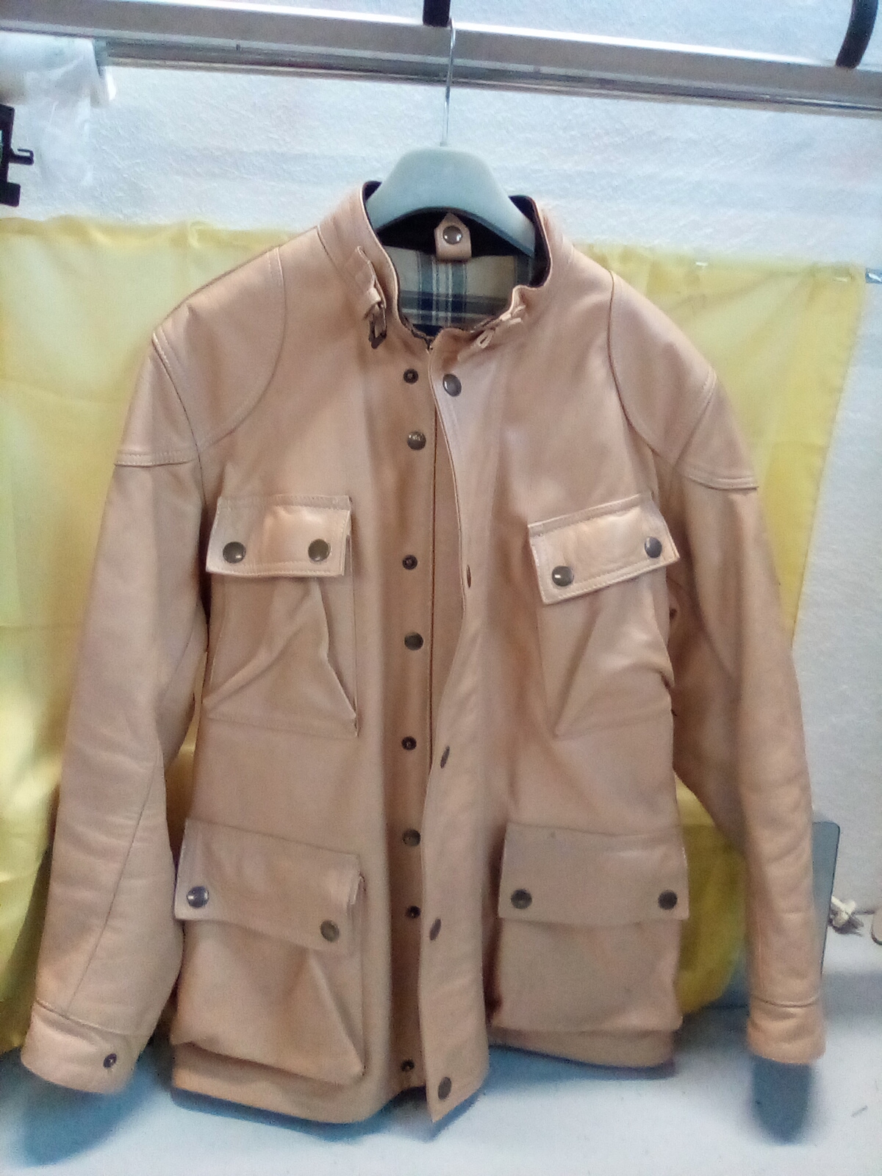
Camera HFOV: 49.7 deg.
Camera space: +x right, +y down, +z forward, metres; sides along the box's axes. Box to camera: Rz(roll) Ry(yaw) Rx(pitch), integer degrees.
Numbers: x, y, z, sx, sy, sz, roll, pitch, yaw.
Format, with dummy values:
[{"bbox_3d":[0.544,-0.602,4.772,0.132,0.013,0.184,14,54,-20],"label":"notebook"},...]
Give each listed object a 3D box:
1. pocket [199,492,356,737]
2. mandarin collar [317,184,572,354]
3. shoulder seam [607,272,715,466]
[{"bbox_3d":[-0.135,0.024,0.795,0.133,0.195,0.035,5,11,13],"label":"pocket"},{"bbox_3d":[0.003,-0.270,0.805,0.195,0.135,0.140,2,11,-2],"label":"mandarin collar"},{"bbox_3d":[0.189,-0.187,0.815,0.090,0.160,0.085,-1,11,-15],"label":"shoulder seam"}]

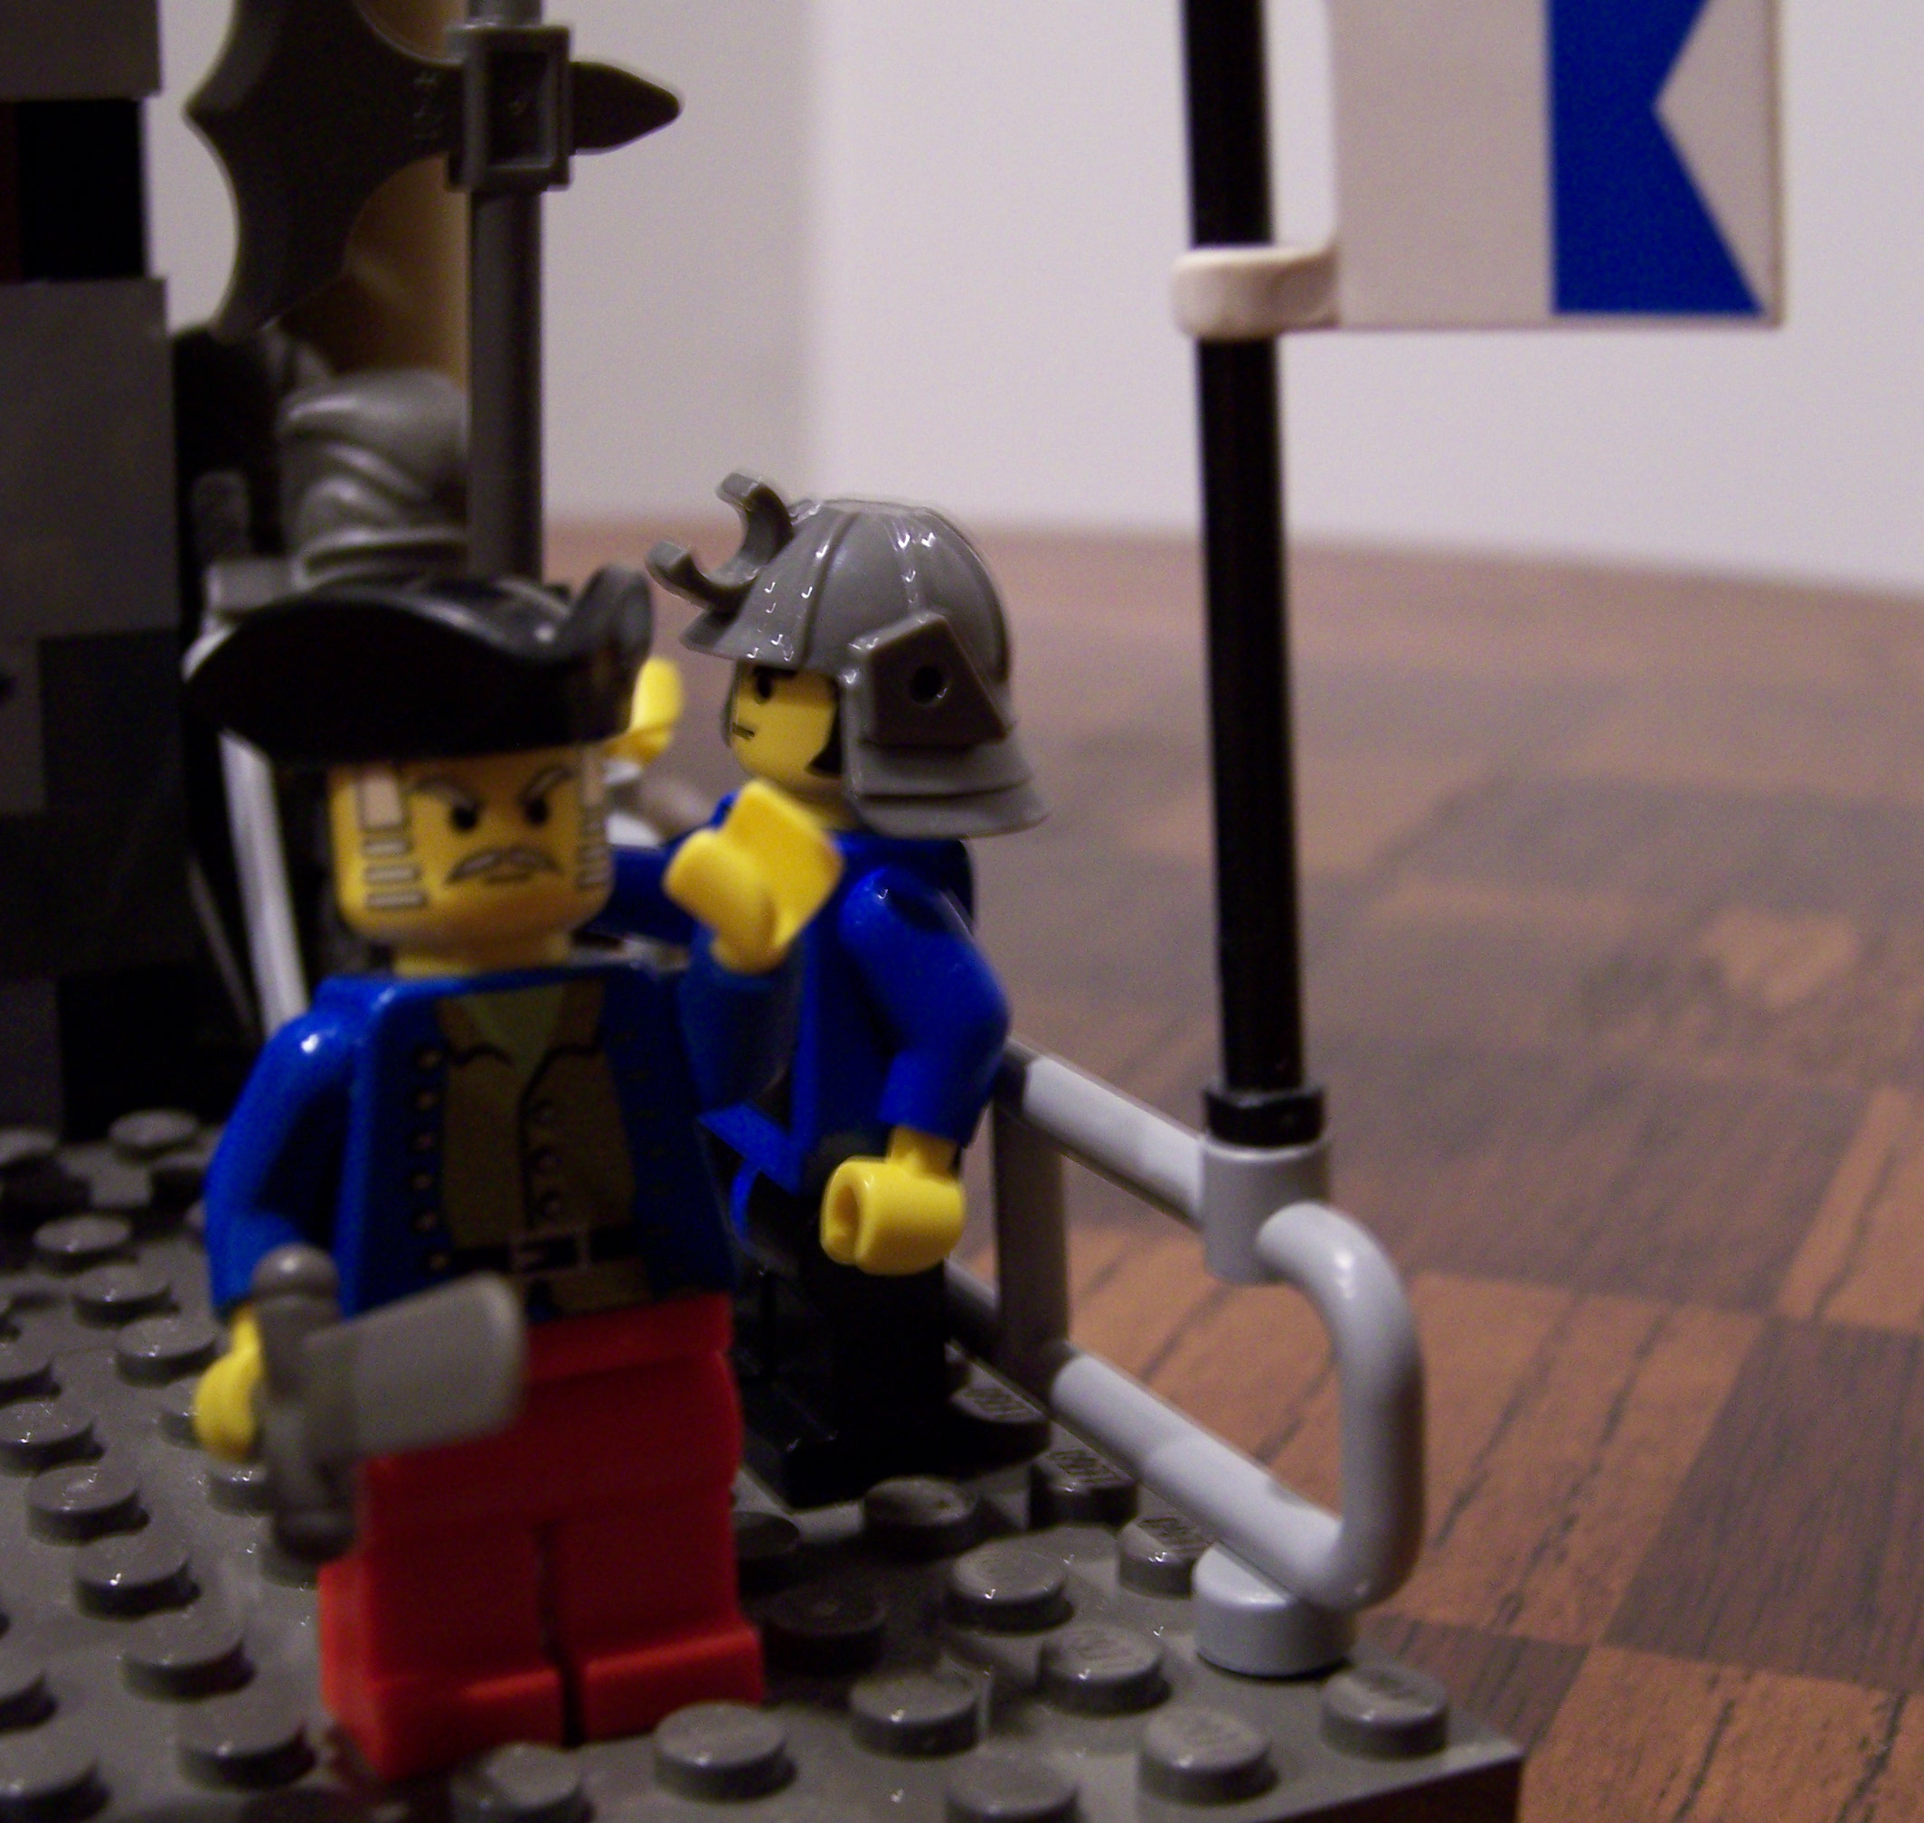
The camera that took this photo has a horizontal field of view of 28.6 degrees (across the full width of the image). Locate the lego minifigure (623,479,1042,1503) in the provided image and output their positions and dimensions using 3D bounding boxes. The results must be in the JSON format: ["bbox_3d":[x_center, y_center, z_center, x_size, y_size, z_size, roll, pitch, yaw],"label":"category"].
[{"bbox_3d":[-0.006,0.003,0.165,0.020,0.044,0.025,-7,17,-26],"label":"lego minifigure"}]

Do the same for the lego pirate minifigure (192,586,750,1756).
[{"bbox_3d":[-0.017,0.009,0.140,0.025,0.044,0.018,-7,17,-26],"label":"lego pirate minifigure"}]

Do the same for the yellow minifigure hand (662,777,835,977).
[{"bbox_3d":[-0.007,-0.001,0.135,0.006,0.007,0.005,-7,17,-26],"label":"yellow minifigure hand"}]

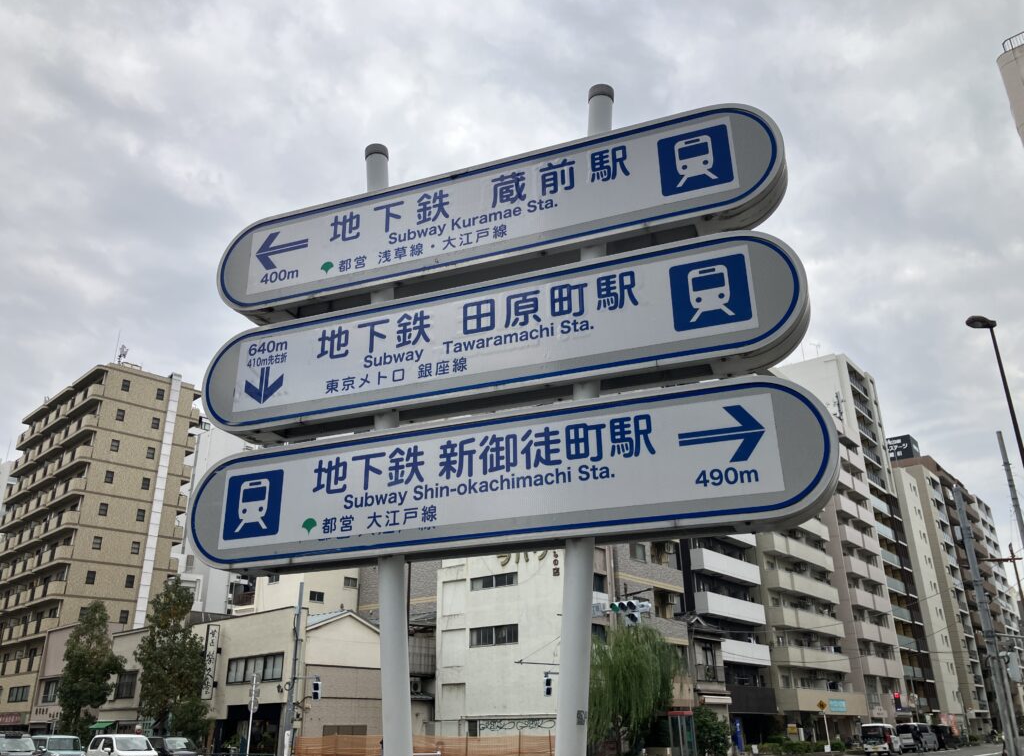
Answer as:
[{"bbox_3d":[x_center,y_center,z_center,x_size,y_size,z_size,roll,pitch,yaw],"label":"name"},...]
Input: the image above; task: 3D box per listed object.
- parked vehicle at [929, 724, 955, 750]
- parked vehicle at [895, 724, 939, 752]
[{"bbox_3d":[33.759,28.509,65.889,1.650,1.800,3.900,-18,-28,35],"label":"parked vehicle"},{"bbox_3d":[29.838,26.587,61.347,1.720,1.900,4.700,-18,-28,35],"label":"parked vehicle"}]

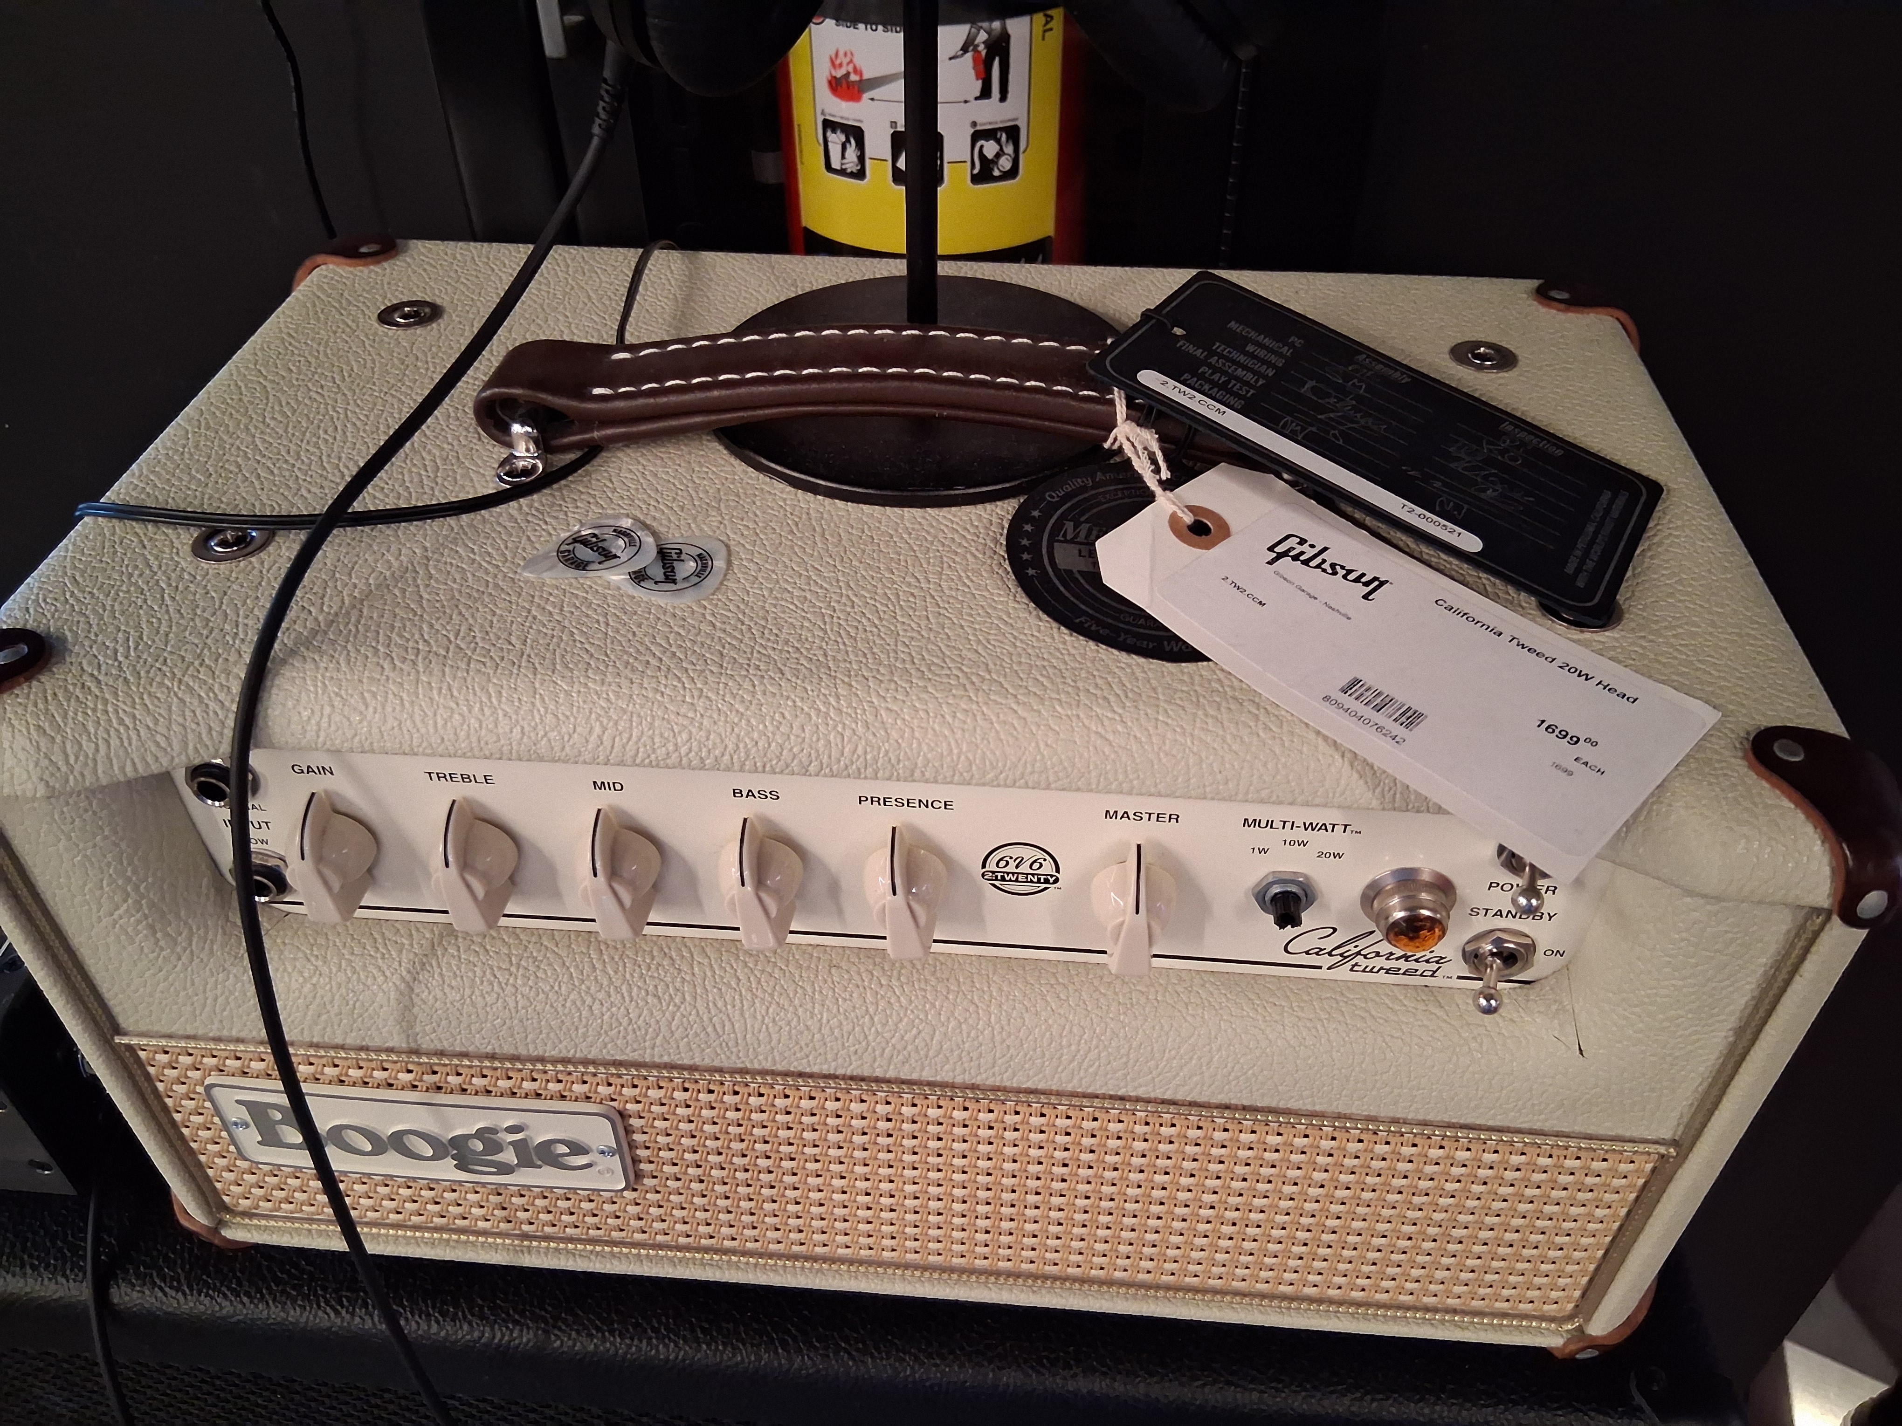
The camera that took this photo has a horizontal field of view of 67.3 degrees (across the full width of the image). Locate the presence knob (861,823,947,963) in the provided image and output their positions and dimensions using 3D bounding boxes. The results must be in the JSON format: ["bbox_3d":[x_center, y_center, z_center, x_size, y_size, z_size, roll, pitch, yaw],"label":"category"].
[{"bbox_3d":[-0.009,0.035,0.297,0.017,0.028,0.014,3,40,4],"label":"presence knob"}]

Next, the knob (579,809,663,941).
[{"bbox_3d":[-0.070,0.032,0.300,0.018,0.029,0.014,3,40,4],"label":"knob"}]

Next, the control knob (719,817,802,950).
[{"bbox_3d":[-0.040,0.034,0.299,0.018,0.028,0.014,3,40,4],"label":"control knob"}]

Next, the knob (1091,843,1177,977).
[{"bbox_3d":[0.037,0.039,0.294,0.017,0.029,0.014,3,40,4],"label":"knob"}]

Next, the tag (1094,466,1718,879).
[{"bbox_3d":[0.092,-0.017,0.310,0.062,0.006,0.126,-31,51,-28],"label":"tag"}]

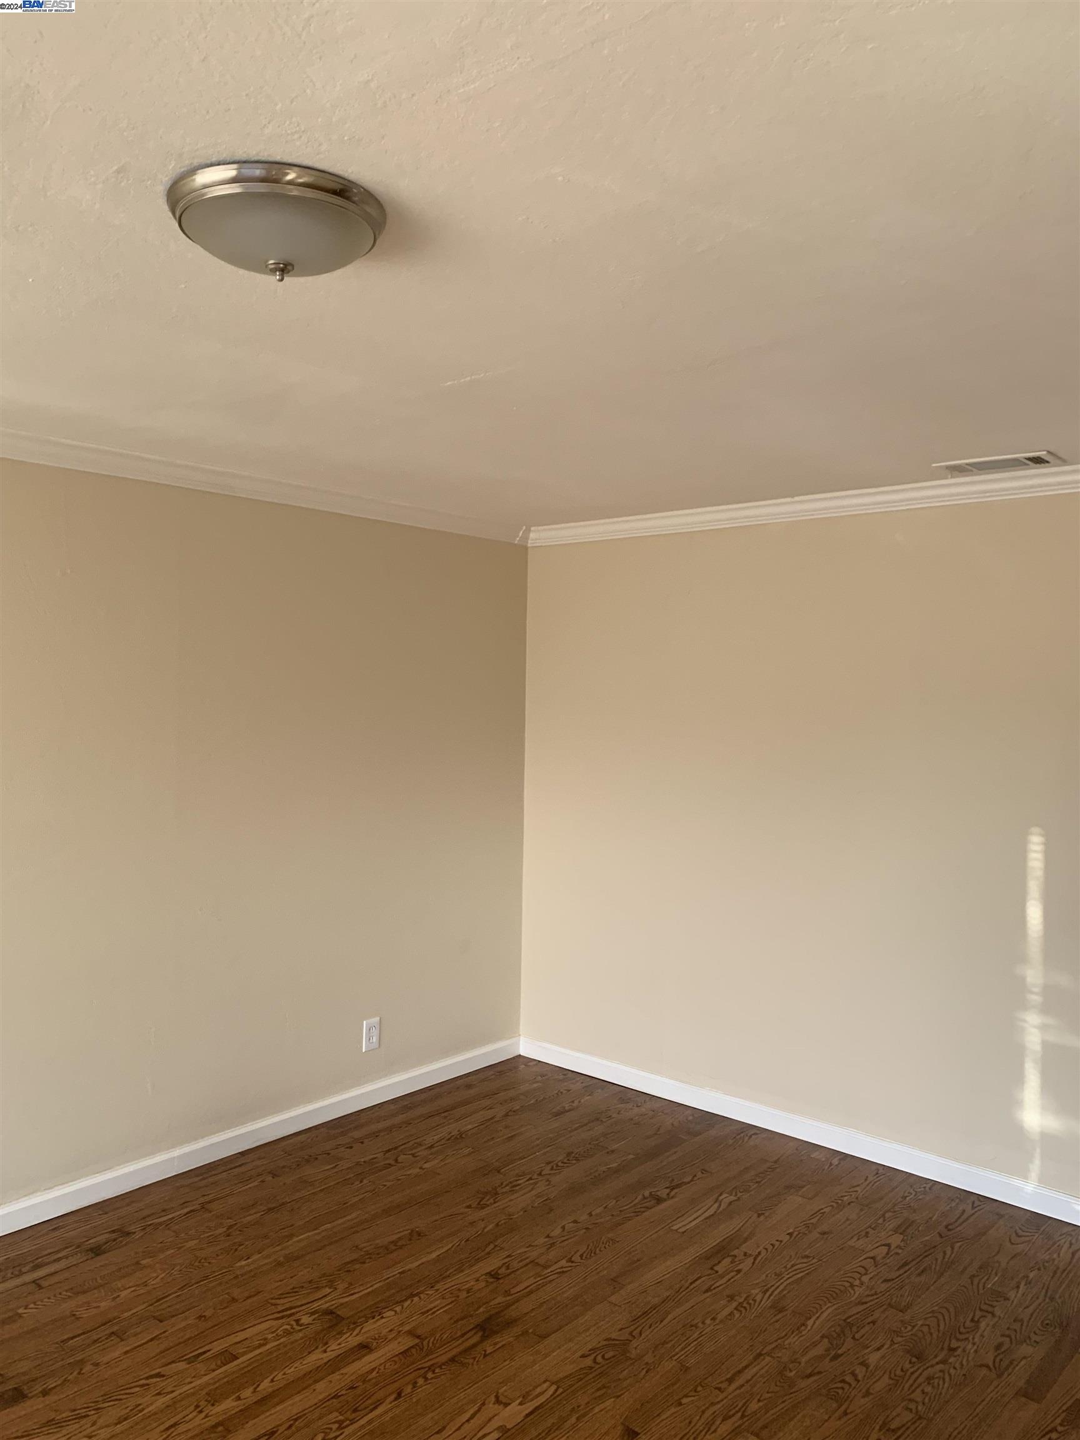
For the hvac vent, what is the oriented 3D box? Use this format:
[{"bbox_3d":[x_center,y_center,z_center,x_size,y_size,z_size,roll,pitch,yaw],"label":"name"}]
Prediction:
[{"bbox_3d":[1.454,-0.801,3.430,0.352,0.018,0.203,2,2,41],"label":"hvac vent"}]

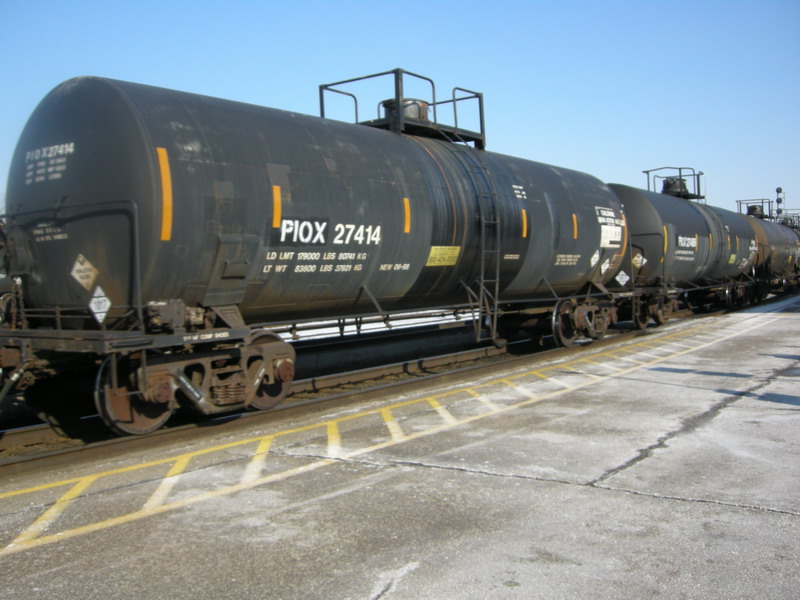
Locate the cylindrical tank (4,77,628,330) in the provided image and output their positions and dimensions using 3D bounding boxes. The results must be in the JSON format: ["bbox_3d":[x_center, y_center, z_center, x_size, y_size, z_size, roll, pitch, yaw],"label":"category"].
[{"bbox_3d":[0.201,-1.244,13.886,2.860,2.860,13.200,-1,2,36],"label":"cylindrical tank"}]

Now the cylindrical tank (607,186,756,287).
[{"bbox_3d":[8.657,-1.787,26.277,2.860,2.860,13.500,-1,2,33],"label":"cylindrical tank"}]

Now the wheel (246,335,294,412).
[{"bbox_3d":[-1.639,0.855,10.055,0.155,0.940,0.940,-1,2,36],"label":"wheel"}]

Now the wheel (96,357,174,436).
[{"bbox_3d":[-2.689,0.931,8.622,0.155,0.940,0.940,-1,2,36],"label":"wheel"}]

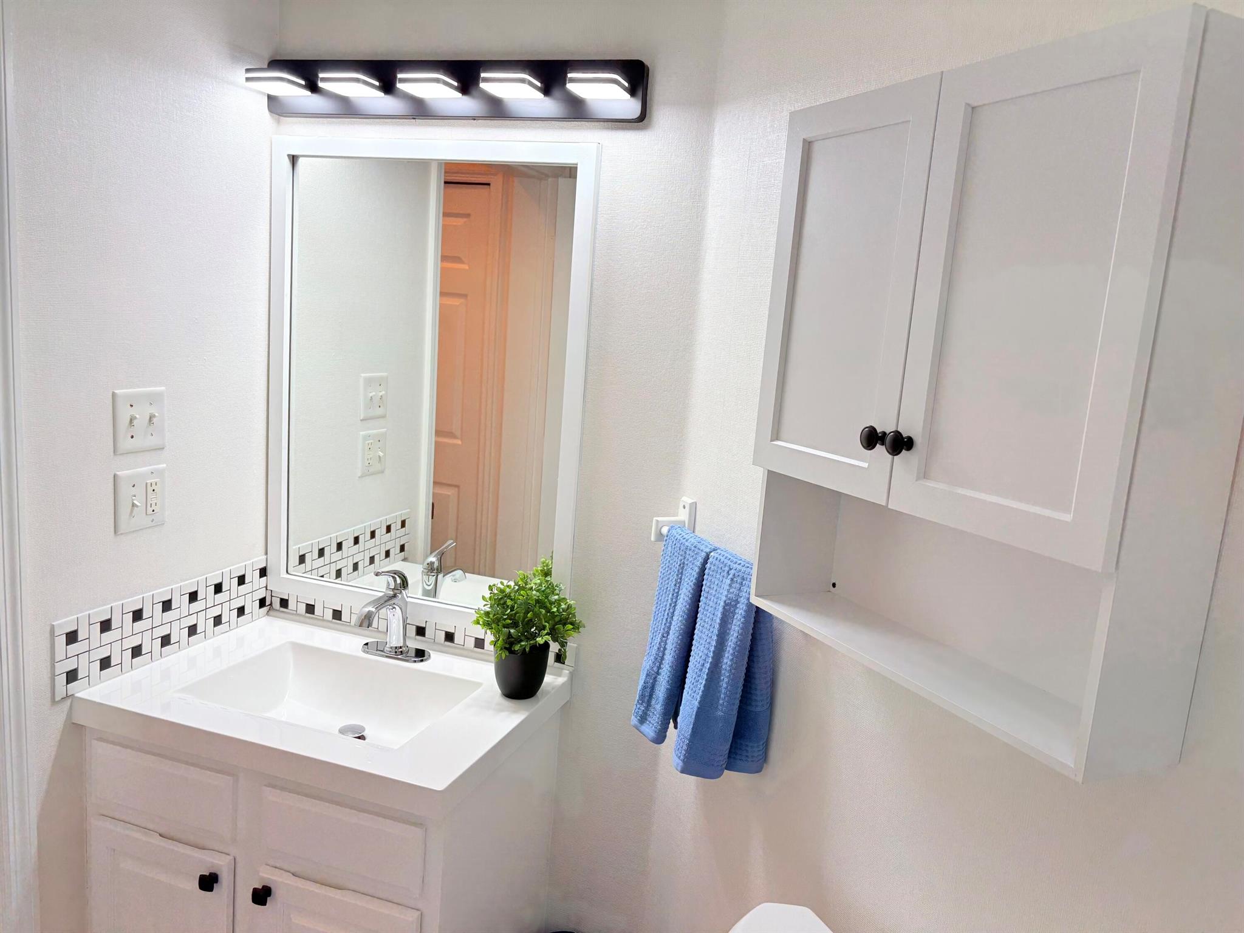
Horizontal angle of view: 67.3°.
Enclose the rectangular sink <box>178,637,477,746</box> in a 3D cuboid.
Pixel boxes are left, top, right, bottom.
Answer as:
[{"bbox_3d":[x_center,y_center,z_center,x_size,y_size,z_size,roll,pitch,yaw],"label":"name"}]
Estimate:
[{"bbox_3d":[-0.577,0.504,1.876,0.488,0.128,0.336,7,10,18],"label":"rectangular sink"}]

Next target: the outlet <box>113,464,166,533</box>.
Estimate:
[{"bbox_3d":[-0.946,0.066,1.844,0.015,0.120,0.122,7,10,18],"label":"outlet"}]

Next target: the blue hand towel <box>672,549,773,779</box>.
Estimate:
[{"bbox_3d":[0.181,0.342,1.633,0.082,0.388,0.189,0,10,-26],"label":"blue hand towel"}]

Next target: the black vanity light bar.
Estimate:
[{"bbox_3d":[-0.378,-0.768,1.882,0.866,0.109,0.132,7,10,18],"label":"black vanity light bar"}]

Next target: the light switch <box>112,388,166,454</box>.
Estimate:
[{"bbox_3d":[-0.935,-0.089,1.819,0.015,0.121,0.123,7,10,18],"label":"light switch"}]

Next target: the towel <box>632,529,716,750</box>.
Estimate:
[{"bbox_3d":[0.107,0.325,1.787,0.082,0.393,0.178,0,10,-26],"label":"towel"}]

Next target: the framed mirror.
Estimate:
[{"bbox_3d":[-0.442,-0.172,2.042,0.764,1.037,0.025,7,10,18],"label":"framed mirror"}]

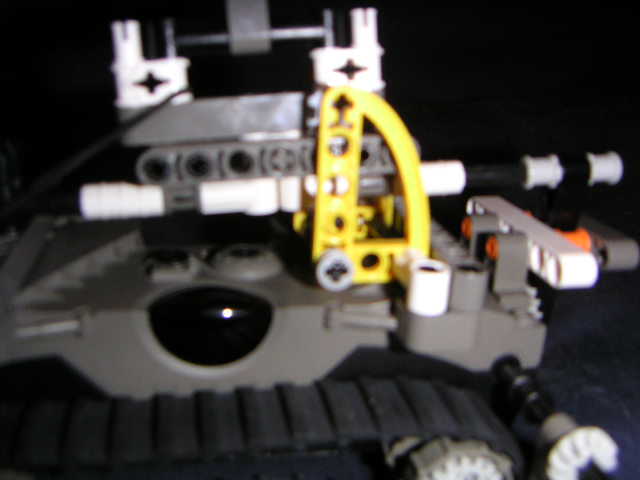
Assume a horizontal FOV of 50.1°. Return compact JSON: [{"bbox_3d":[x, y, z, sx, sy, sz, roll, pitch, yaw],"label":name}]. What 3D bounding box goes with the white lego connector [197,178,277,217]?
[{"bbox_3d":[-0.017,-0.009,0.143,0.016,0.008,0.008,-4,16,-4],"label":"white lego connector"}]

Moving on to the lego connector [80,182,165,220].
[{"bbox_3d":[-0.041,-0.008,0.142,0.016,0.007,0.007,-4,16,-4],"label":"lego connector"}]

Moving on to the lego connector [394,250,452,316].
[{"bbox_3d":[0.021,0.009,0.134,0.008,0.009,0.008,-3,18,-9],"label":"lego connector"}]

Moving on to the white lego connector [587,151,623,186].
[{"bbox_3d":[0.063,-0.016,0.150,0.008,0.007,0.007,-4,16,-4],"label":"white lego connector"}]

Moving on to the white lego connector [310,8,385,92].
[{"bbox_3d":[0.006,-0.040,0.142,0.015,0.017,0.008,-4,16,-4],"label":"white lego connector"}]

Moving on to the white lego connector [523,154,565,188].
[{"bbox_3d":[0.048,-0.015,0.147,0.008,0.007,0.007,-4,16,-4],"label":"white lego connector"}]

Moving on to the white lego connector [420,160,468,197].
[{"bbox_3d":[0.024,-0.013,0.146,0.013,0.007,0.007,-4,16,-4],"label":"white lego connector"}]

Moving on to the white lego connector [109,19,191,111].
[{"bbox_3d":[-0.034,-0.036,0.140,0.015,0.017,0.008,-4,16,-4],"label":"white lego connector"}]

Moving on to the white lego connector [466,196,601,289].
[{"bbox_3d":[0.050,-0.001,0.170,0.008,0.007,0.055,-3,18,-9],"label":"white lego connector"}]

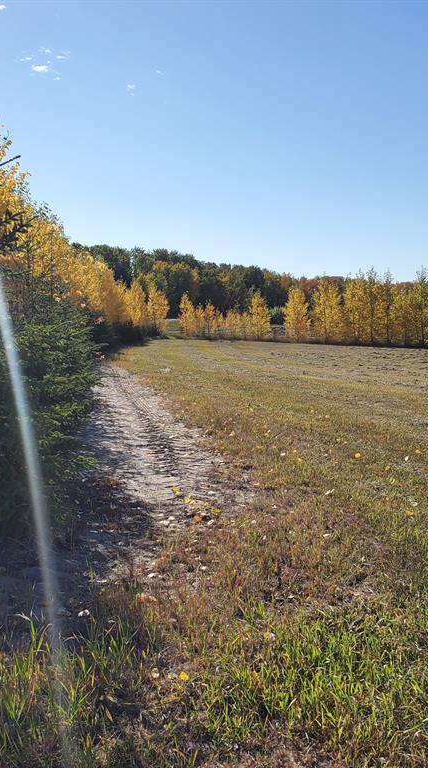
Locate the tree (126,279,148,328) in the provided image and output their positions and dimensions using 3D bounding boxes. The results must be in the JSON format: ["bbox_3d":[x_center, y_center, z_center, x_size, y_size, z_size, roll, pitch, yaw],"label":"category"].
[{"bbox_3d":[-4.333,-4.361,43.000,1.450,2.900,1.500,0,5,0],"label":"tree"}]

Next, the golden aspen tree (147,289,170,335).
[{"bbox_3d":[-3.464,-4.494,48.000,1.550,3.000,1.550,0,5,0],"label":"golden aspen tree"}]

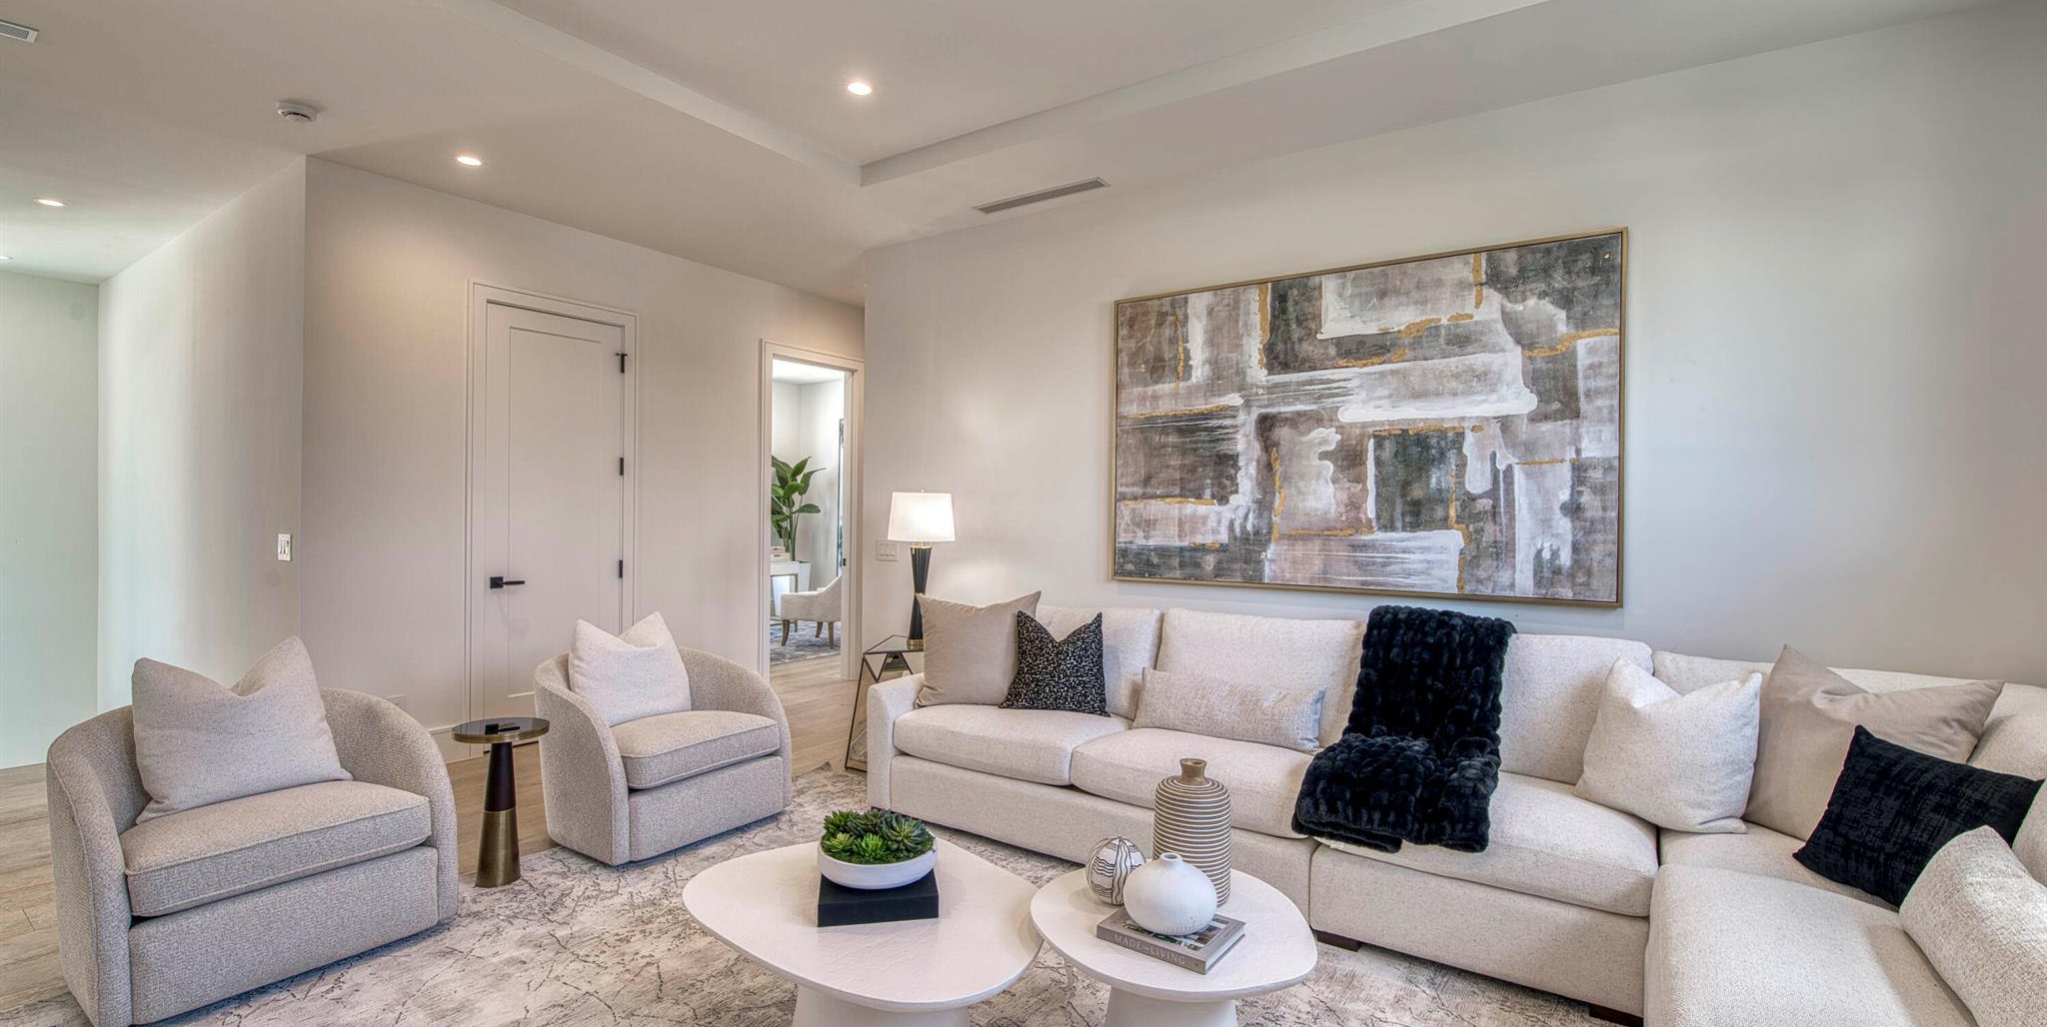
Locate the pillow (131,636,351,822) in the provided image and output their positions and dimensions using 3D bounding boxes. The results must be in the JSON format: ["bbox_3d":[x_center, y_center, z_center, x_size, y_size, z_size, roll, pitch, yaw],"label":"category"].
[{"bbox_3d":[-2.456,0.648,2.680,0.180,0.460,0.500,-23,-12,31],"label":"pillow"}]

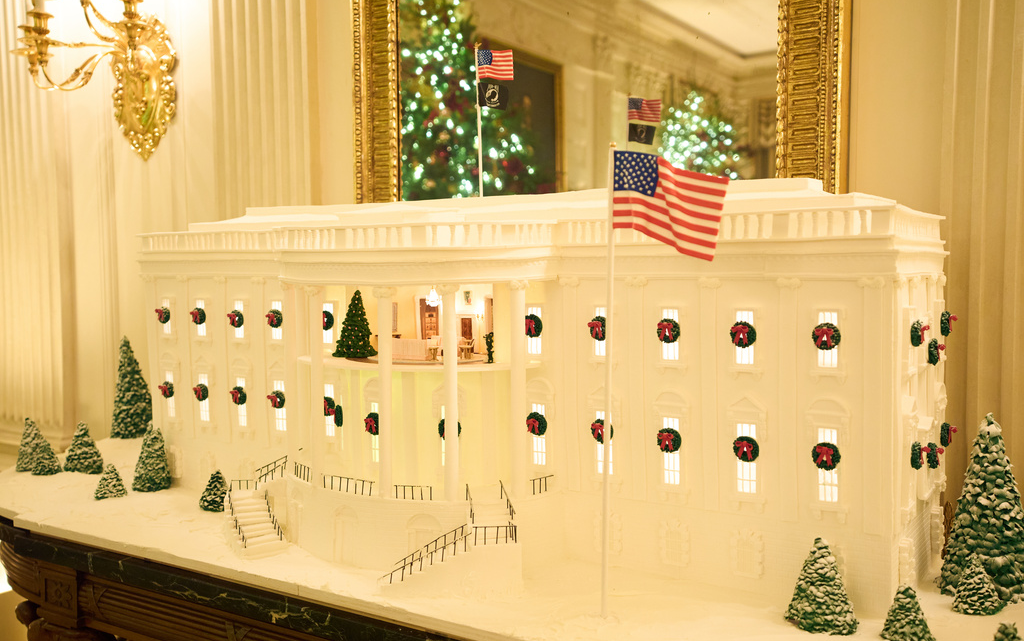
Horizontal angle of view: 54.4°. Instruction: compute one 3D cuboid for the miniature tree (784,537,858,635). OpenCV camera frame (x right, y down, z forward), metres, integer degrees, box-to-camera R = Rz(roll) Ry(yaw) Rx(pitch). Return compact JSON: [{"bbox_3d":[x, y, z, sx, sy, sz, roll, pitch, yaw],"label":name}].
[{"bbox_3d":[0.400,0.337,1.288,0.092,0.111,0.092,2,4,35],"label":"miniature tree"}]

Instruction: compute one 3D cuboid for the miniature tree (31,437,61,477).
[{"bbox_3d":[-1.070,0.309,2.282,0.062,0.081,0.062,2,4,35],"label":"miniature tree"}]

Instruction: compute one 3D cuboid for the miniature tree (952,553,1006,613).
[{"bbox_3d":[0.653,0.362,1.388,0.076,0.074,0.076,2,5,35],"label":"miniature tree"}]

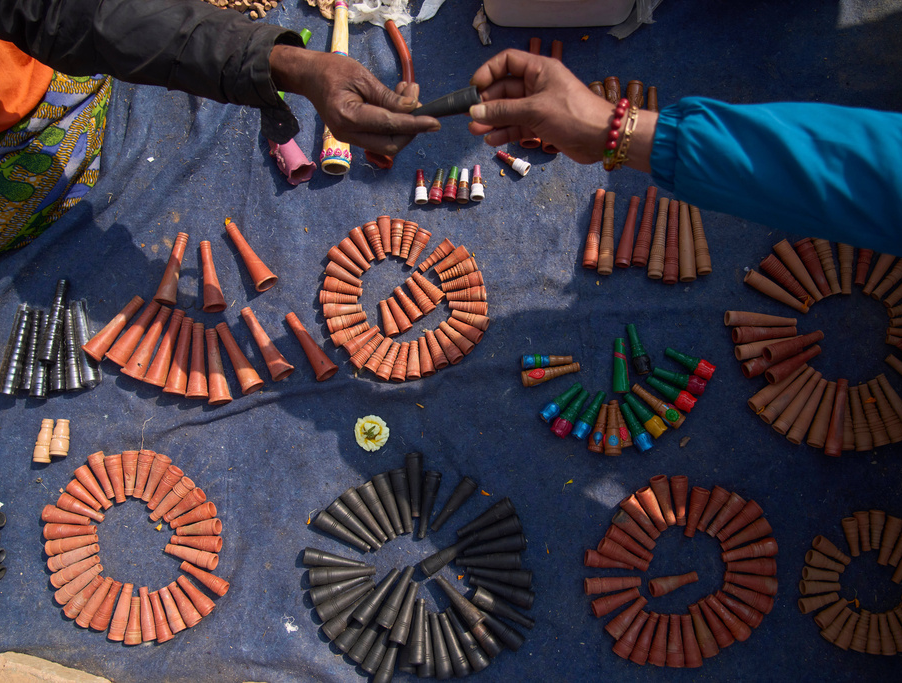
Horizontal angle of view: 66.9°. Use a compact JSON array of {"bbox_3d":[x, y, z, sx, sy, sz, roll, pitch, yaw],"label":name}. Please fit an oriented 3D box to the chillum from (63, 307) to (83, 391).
[{"bbox_3d":[-0.545,0.011,0.980,0.023,0.023,0.119,-9,80,-1],"label":"chillum"}]

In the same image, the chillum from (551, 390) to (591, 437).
[{"bbox_3d":[0.172,0.101,0.966,0.024,0.024,0.075,35,80,5],"label":"chillum"}]

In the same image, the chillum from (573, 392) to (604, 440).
[{"bbox_3d":[0.197,0.103,0.966,0.023,0.023,0.075,31,80,5],"label":"chillum"}]

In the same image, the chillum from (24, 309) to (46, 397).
[{"bbox_3d":[-0.663,0.018,1.092,0.024,0.024,0.140,-4,81,4],"label":"chillum"}]

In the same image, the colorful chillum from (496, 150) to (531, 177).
[{"bbox_3d":[0.097,-0.281,1.065,0.054,0.021,0.021,33,87,12],"label":"colorful chillum"}]

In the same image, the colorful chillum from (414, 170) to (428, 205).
[{"bbox_3d":[-0.045,-0.234,1.029,0.019,0.019,0.053,-3,75,0],"label":"colorful chillum"}]

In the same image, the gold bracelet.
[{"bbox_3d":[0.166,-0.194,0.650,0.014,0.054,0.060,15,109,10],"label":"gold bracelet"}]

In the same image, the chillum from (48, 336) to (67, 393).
[{"bbox_3d":[-0.563,0.015,0.980,0.022,0.022,0.110,-5,80,-1],"label":"chillum"}]

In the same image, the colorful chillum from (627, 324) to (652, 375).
[{"bbox_3d":[0.268,0.011,0.984,0.024,0.024,0.072,-10,75,-2],"label":"colorful chillum"}]

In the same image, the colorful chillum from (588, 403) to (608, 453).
[{"bbox_3d":[0.211,0.122,0.963,0.022,0.022,0.067,13,79,2],"label":"colorful chillum"}]

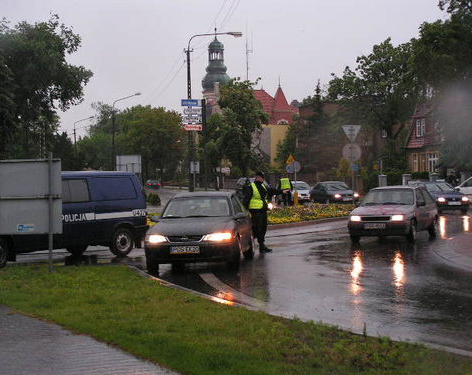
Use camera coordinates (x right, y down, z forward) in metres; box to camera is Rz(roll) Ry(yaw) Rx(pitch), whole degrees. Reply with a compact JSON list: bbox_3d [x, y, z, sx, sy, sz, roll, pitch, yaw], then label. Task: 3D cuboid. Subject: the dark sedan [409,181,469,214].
[{"bbox_3d":[9.400,0.430,45.400,1.690,1.420,4.100,-1,1,-7],"label":"dark sedan"}]

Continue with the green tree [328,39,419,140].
[{"bbox_3d":[9.400,-4.700,67.000,6.500,10.800,6.500,-1,1,0],"label":"green tree"}]

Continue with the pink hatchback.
[{"bbox_3d":[4.150,0.690,25.600,1.560,1.380,3.680,0,1,25],"label":"pink hatchback"}]

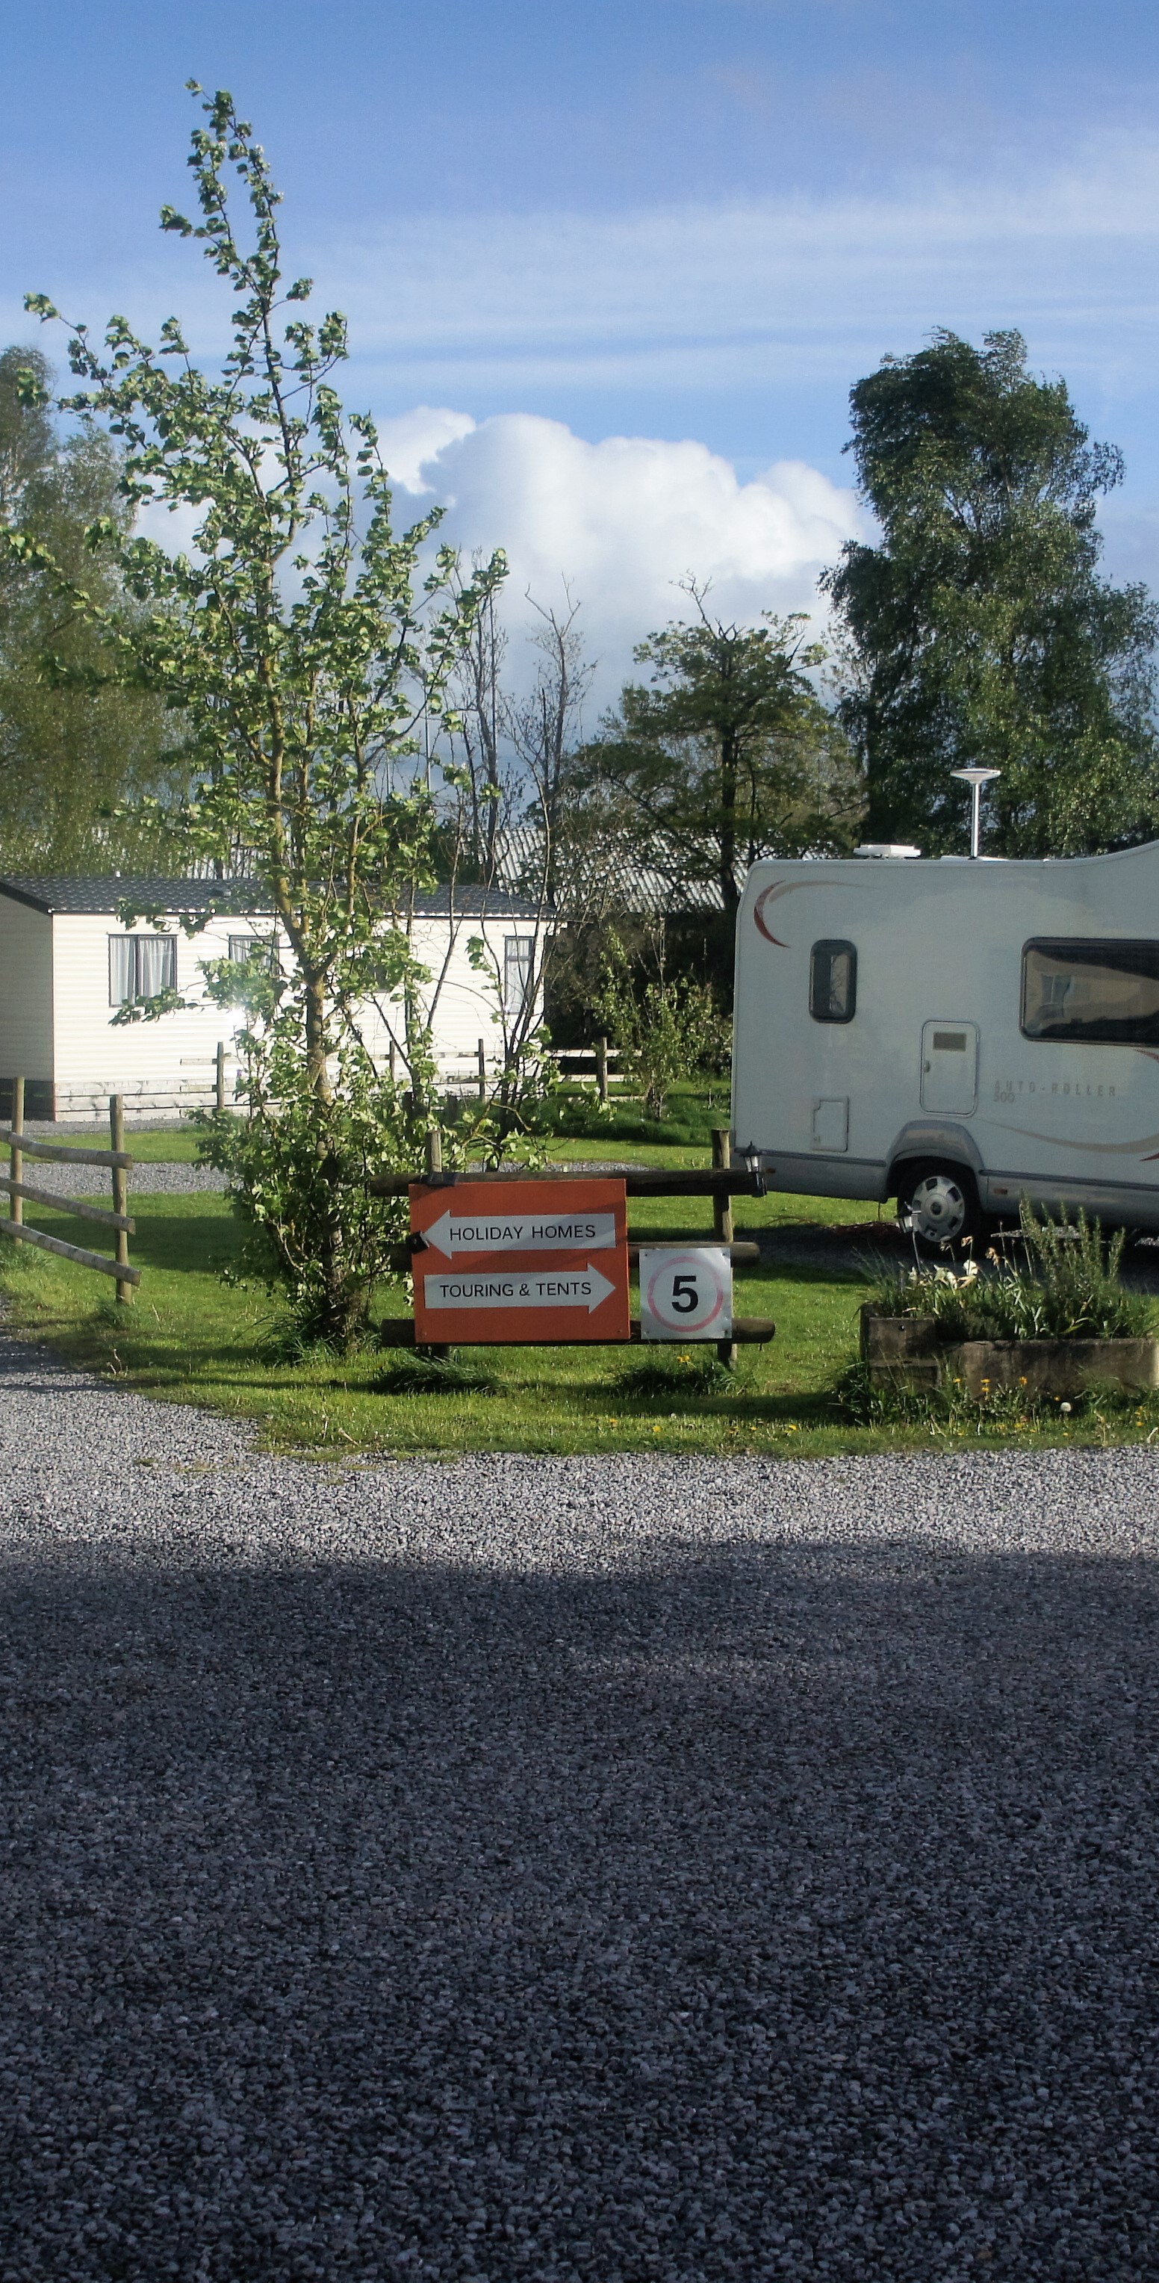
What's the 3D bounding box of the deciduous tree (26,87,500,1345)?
[{"bbox_3d":[-1.576,-2.083,13.403,2.380,6.300,2.260,0,3,0],"label":"deciduous tree"}]

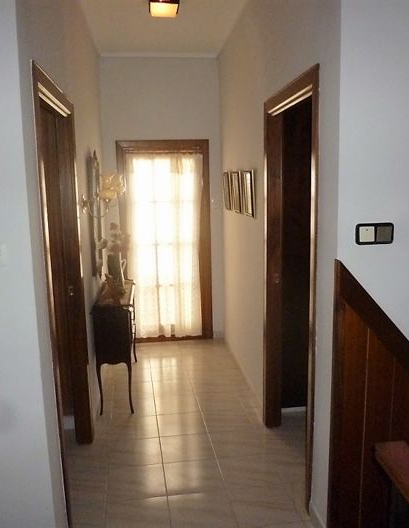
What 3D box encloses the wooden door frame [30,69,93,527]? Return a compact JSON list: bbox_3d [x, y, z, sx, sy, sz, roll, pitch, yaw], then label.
[{"bbox_3d":[-0.730,0.191,2.473,0.125,2.080,0.975,-2,9,-6],"label":"wooden door frame"}]

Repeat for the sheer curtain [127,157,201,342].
[{"bbox_3d":[-0.383,-0.149,4.942,0.740,1.890,0.070,-2,9,-9],"label":"sheer curtain"}]

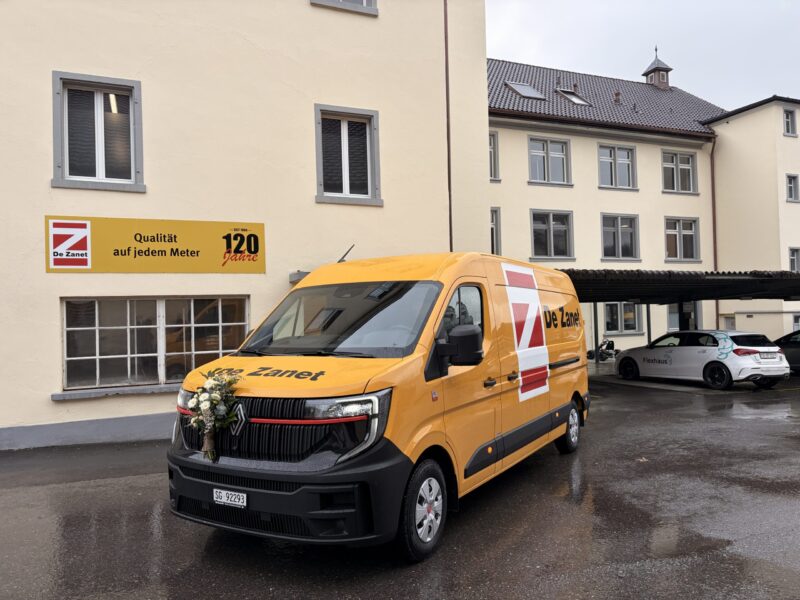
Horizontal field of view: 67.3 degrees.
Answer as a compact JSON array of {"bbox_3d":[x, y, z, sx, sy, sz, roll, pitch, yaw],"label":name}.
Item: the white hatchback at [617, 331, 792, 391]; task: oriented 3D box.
[{"bbox_3d":[7.816,1.525,16.084,1.830,1.430,4.420,0,-3,-24],"label":"white hatchback"}]

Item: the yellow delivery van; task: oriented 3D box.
[{"bbox_3d":[0.437,0.726,6.702,2.200,2.500,6.300,-2,-3,30],"label":"yellow delivery van"}]

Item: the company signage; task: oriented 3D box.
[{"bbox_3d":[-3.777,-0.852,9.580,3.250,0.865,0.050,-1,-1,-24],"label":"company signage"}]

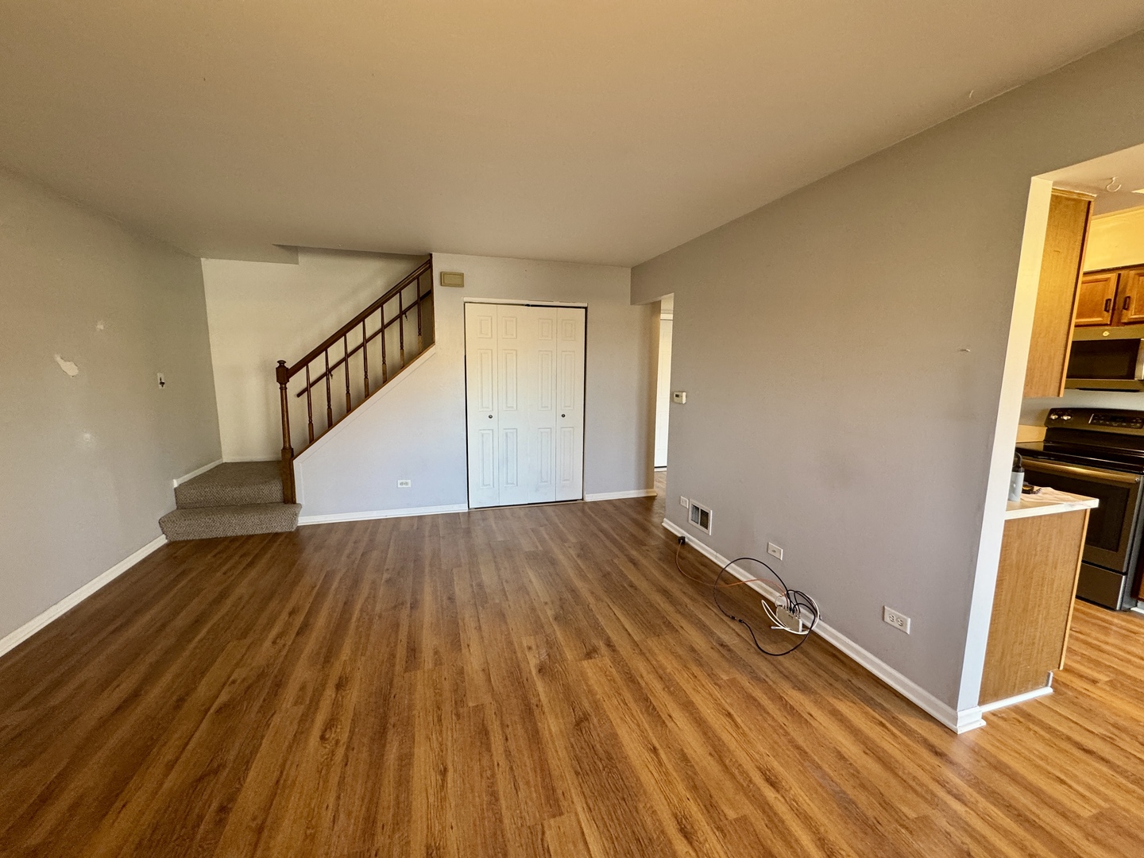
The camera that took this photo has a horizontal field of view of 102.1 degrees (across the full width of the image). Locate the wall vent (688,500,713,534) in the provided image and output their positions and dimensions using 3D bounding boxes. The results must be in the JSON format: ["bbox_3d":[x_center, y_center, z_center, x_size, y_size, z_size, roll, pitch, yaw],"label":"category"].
[{"bbox_3d":[1.002,0.699,3.655,0.015,0.195,0.305,-2,8,-17],"label":"wall vent"}]

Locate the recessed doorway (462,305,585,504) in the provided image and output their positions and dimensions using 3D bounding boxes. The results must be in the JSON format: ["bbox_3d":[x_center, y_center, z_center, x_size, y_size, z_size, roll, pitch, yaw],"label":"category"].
[{"bbox_3d":[-0.451,-0.222,4.680,1.223,2.050,0.110,-2,8,-17],"label":"recessed doorway"}]

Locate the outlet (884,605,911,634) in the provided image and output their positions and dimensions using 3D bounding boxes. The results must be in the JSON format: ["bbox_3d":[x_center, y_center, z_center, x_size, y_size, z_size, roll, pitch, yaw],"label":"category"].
[{"bbox_3d":[1.482,0.874,2.116,0.010,0.075,0.121,-2,8,-17],"label":"outlet"}]

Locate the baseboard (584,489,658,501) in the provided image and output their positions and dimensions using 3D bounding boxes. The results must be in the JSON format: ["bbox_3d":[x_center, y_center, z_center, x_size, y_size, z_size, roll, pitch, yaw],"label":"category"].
[{"bbox_3d":[0.556,0.726,5.086,0.849,0.077,0.020,-2,8,-17],"label":"baseboard"}]

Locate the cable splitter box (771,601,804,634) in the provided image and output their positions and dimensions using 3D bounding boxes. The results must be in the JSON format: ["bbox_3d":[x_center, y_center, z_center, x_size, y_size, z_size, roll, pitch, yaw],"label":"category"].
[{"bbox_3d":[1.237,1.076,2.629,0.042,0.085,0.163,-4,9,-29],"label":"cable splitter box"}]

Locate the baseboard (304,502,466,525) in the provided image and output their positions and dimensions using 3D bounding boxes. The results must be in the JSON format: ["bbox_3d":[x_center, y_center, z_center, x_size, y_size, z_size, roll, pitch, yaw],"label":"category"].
[{"bbox_3d":[-1.747,0.805,4.369,1.485,0.080,0.020,-2,8,-17],"label":"baseboard"}]

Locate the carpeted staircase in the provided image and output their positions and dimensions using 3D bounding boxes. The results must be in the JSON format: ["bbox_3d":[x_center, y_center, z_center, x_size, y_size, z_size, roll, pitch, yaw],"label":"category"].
[{"bbox_3d":[-3.008,0.623,4.435,0.975,0.397,1.250,-2,8,-17],"label":"carpeted staircase"}]

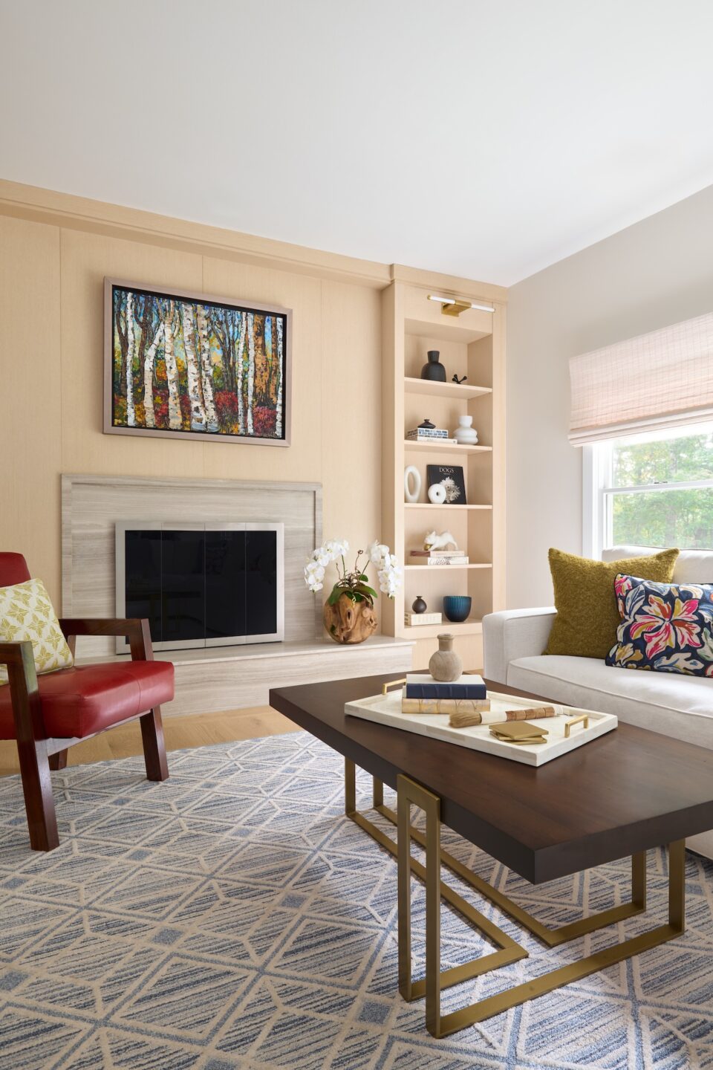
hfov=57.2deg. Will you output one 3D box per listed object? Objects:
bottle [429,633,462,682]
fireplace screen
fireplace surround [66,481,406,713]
[{"bbox_3d":[0.244,0.336,1.799,0.091,0.125,0.091,0,0,0],"label":"bottle"},{"bbox_3d":[-0.899,0.301,3.877,0.995,0.741,0.048,0,0,-27],"label":"fireplace screen"},{"bbox_3d":[-0.656,0.310,3.793,2.072,1.278,0.458,0,0,-27],"label":"fireplace surround"}]

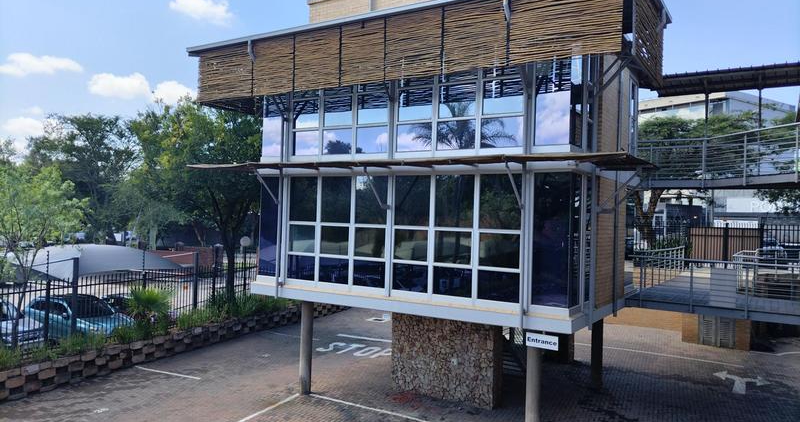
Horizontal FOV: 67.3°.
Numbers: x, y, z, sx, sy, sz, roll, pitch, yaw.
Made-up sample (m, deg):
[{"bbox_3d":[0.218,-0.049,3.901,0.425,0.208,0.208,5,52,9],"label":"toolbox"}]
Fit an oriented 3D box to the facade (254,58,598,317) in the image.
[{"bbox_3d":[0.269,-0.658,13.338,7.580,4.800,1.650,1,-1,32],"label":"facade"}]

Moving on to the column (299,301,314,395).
[{"bbox_3d":[-2.306,3.310,15.019,0.290,2.480,0.290,1,-1,32],"label":"column"}]

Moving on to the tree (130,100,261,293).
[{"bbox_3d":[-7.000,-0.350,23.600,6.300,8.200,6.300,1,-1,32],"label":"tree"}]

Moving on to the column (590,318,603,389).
[{"bbox_3d":[5.335,3.500,16.241,0.290,2.480,0.290,1,-1,32],"label":"column"}]

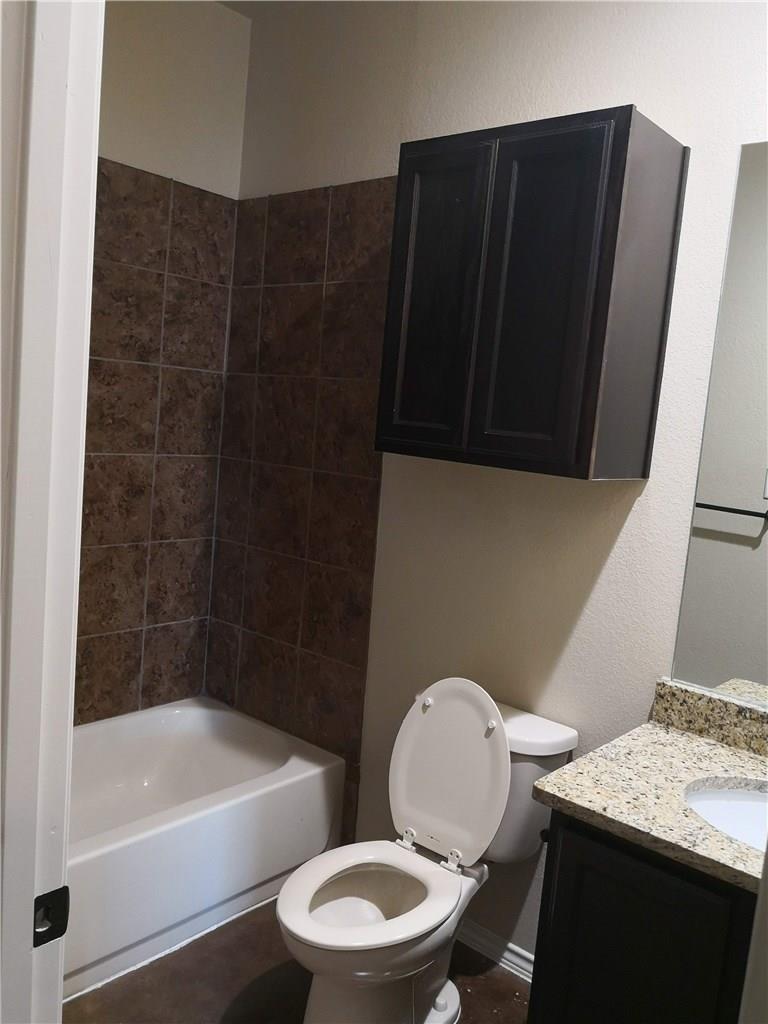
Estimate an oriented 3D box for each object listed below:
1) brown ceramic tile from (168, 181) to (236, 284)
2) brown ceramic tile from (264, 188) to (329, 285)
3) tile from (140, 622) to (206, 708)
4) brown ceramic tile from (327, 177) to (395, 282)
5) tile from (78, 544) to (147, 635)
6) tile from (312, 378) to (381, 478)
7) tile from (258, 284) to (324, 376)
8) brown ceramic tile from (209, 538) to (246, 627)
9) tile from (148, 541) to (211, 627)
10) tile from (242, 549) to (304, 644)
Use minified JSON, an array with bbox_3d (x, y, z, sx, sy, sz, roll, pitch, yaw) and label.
[{"bbox_3d":[-0.645,-0.969,2.814,0.012,0.308,0.277,10,8,40],"label":"brown ceramic tile"},{"bbox_3d":[-0.289,-0.918,2.685,0.302,0.302,0.010,10,8,39],"label":"brown ceramic tile"},{"bbox_3d":[-0.776,0.563,2.983,0.012,0.310,0.277,10,8,40],"label":"tile"},{"bbox_3d":[-0.051,-0.883,2.502,0.302,0.308,0.012,10,8,40],"label":"brown ceramic tile"},{"bbox_3d":[-0.926,0.264,2.695,0.010,0.302,0.302,10,8,39],"label":"tile"},{"bbox_3d":[-0.103,-0.268,2.570,0.306,0.304,0.015,10,9,39],"label":"tile"},{"bbox_3d":[-0.313,-0.619,2.735,0.315,0.305,0.012,10,8,40],"label":"tile"},{"bbox_3d":[-0.576,0.262,2.972,0.175,0.302,0.010,10,8,39],"label":"brown ceramic tile"},{"bbox_3d":[-0.740,0.254,2.921,0.010,0.302,0.274,10,8,39],"label":"tile"},{"bbox_3d":[-0.391,0.298,2.836,0.315,0.305,0.012,10,8,40],"label":"tile"}]

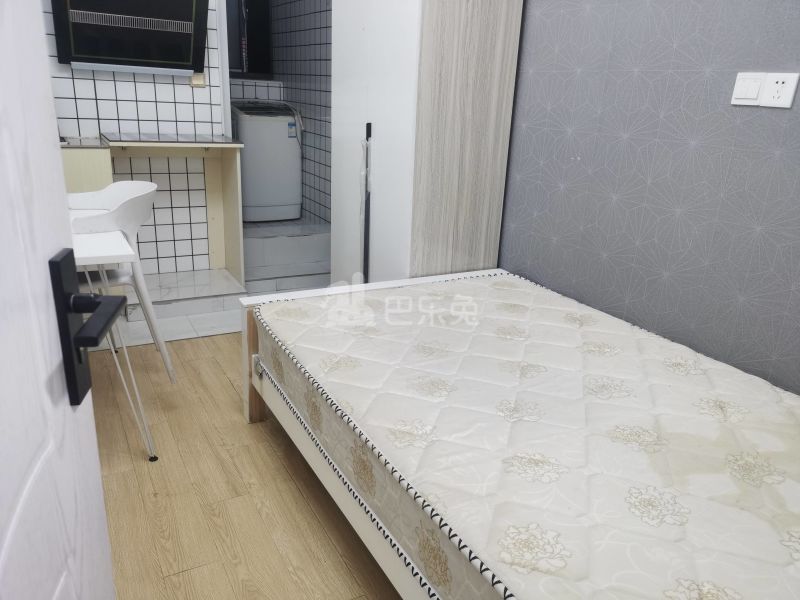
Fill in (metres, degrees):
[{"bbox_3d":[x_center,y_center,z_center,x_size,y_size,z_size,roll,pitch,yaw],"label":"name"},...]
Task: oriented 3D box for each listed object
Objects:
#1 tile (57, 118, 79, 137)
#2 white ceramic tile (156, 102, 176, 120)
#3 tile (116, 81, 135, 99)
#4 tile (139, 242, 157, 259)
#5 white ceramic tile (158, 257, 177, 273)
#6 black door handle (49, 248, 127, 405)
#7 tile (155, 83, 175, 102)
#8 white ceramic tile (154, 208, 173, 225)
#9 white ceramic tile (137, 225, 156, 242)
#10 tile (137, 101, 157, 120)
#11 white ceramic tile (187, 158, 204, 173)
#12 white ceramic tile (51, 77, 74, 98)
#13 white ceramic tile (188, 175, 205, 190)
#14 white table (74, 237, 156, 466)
[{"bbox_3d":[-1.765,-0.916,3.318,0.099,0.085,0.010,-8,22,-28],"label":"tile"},{"bbox_3d":[-1.325,-1.068,3.534,0.098,0.098,0.010,-8,21,-28],"label":"white ceramic tile"},{"bbox_3d":[-1.491,-1.135,3.399,0.099,0.099,0.010,-8,22,-28],"label":"tile"},{"bbox_3d":[-1.512,-0.295,3.753,0.100,0.100,0.010,-7,21,-26],"label":"tile"},{"bbox_3d":[-1.471,-0.221,3.938,0.101,0.101,0.009,-7,20,-28],"label":"white ceramic tile"},{"bbox_3d":[-0.379,0.053,0.753,0.076,0.194,0.169,-1,18,-11],"label":"black door handle"},{"bbox_3d":[-1.315,-1.158,3.496,0.099,0.099,0.010,-8,22,-28],"label":"tile"},{"bbox_3d":[-1.398,-0.495,3.697,0.099,0.099,0.010,-8,22,-28],"label":"white ceramic tile"},{"bbox_3d":[-1.507,-0.391,3.720,0.100,0.100,0.010,-7,21,-26],"label":"white ceramic tile"},{"bbox_3d":[-1.413,-1.056,3.486,0.098,0.098,0.010,-8,21,-28],"label":"tile"},{"bbox_3d":[-1.211,-0.807,3.700,0.098,0.098,0.010,-8,21,-28],"label":"white ceramic tile"},{"bbox_3d":[-1.755,-1.100,3.255,0.099,0.099,0.010,-8,22,-28],"label":"white ceramic tile"},{"bbox_3d":[-1.264,-0.737,3.873,0.101,0.101,0.009,-7,20,-28],"label":"white ceramic tile"},{"bbox_3d":[-1.292,0.079,2.307,0.517,0.727,1.000,-8,22,-28],"label":"white table"}]

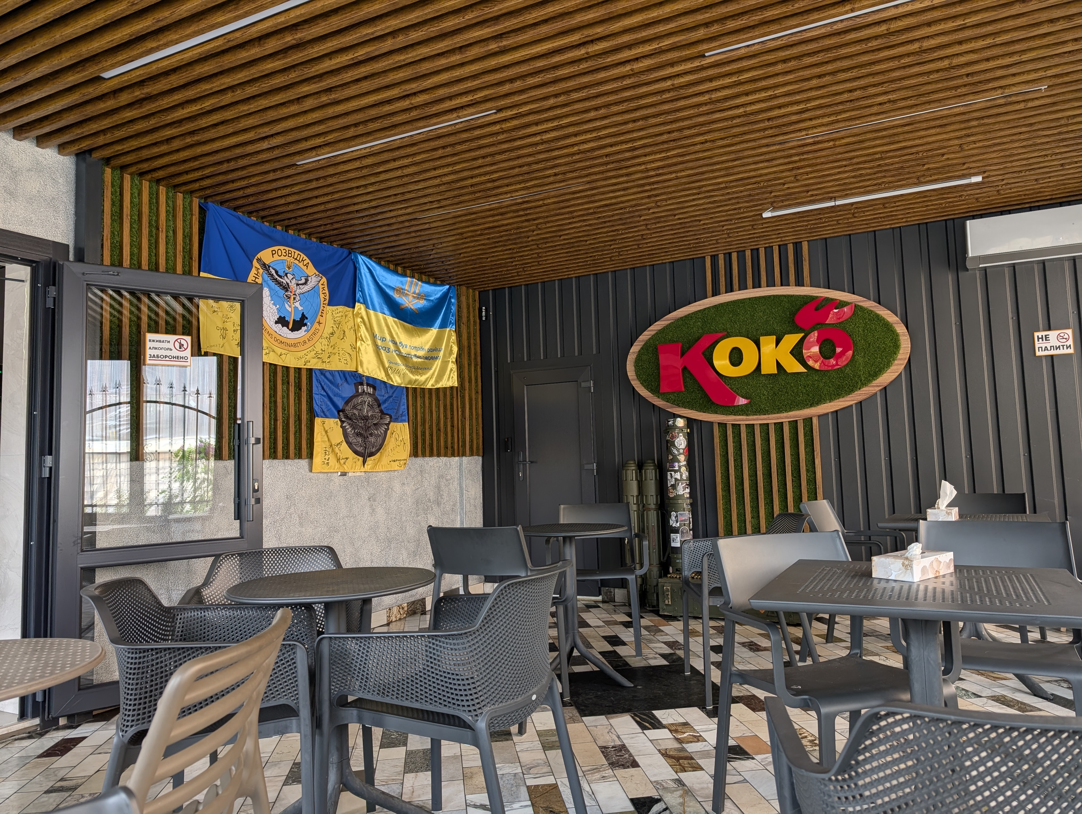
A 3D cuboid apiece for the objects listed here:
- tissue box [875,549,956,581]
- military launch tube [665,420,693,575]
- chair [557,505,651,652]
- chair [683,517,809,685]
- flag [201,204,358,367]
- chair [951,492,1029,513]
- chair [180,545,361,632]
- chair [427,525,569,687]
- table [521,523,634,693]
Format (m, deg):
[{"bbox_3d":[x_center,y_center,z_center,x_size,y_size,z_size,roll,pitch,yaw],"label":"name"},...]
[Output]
[{"bbox_3d":[0.993,0.419,2.003,0.223,0.058,0.119,2,-6,-38],"label":"tissue box"},{"bbox_3d":[1.014,0.653,5.463,0.181,1.156,0.181,-2,-5,0],"label":"military launch tube"},{"bbox_3d":[0.331,1.005,4.475,0.580,0.820,0.530,-2,-5,7],"label":"chair"},{"bbox_3d":[1.000,0.920,3.565,0.590,0.800,0.600,-2,-5,2],"label":"chair"},{"bbox_3d":[-1.578,-0.690,4.673,0.050,0.844,1.216,-4,-5,29],"label":"flag"},{"bbox_3d":[2.501,0.923,4.311,0.580,0.820,0.530,-5,-6,37],"label":"chair"},{"bbox_3d":[-0.887,0.898,2.578,0.600,0.800,0.590,-1,-5,-15],"label":"chair"},{"bbox_3d":[-0.206,0.930,3.346,0.580,0.820,0.530,-4,-5,23],"label":"chair"},{"bbox_3d":[0.166,0.999,3.866,0.623,0.749,0.623,-2,-5,0],"label":"table"}]

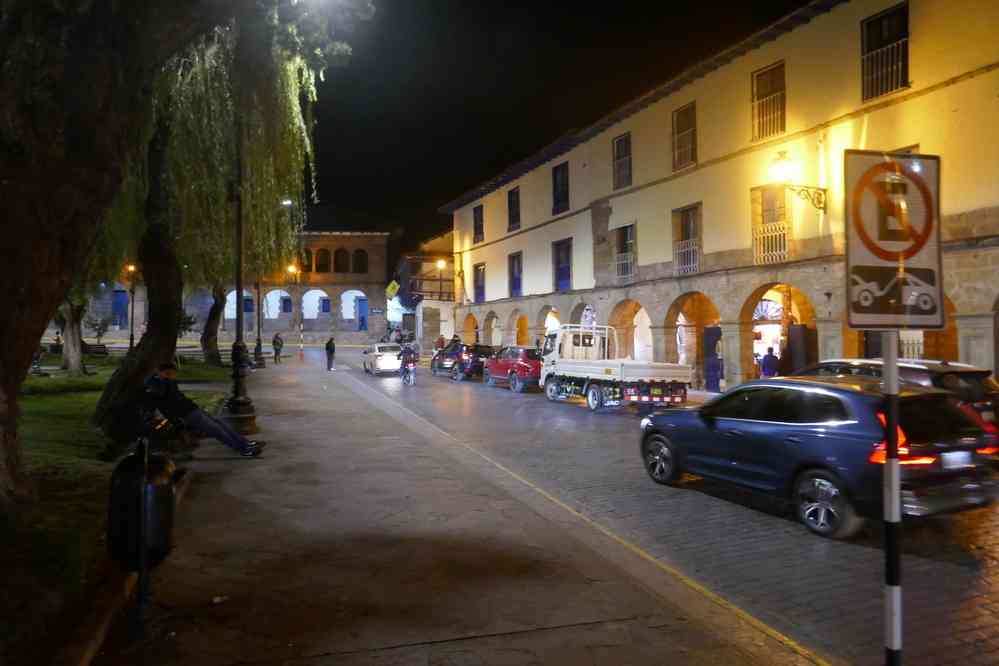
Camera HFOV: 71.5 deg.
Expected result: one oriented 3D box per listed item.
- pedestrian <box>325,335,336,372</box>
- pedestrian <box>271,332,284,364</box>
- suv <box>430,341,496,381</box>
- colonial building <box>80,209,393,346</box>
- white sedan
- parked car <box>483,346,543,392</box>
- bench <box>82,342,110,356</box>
[{"bbox_3d":[-8.140,1.050,33.500,0.360,1.650,0.470,0,-1,6],"label":"pedestrian"},{"bbox_3d":[-11.800,0.840,37.000,0.520,1.660,0.340,0,-1,-20],"label":"pedestrian"},{"bbox_3d":[-1.510,1.290,31.500,1.820,1.630,4.350,0,-1,-22],"label":"suv"},{"bbox_3d":[-25.400,-4.400,70.000,29.500,11.200,12.000,0,-1,-7],"label":"colonial building"},{"bbox_3d":[-5.520,1.265,34.140,1.750,1.470,4.400,0,-1,-17],"label":"white sedan"},{"bbox_3d":[0.945,1.370,27.060,1.840,1.660,4.450,0,-1,-22],"label":"parked car"},{"bbox_3d":[-22.680,0.945,39.000,1.650,0.800,0.650,0,-1,-9],"label":"bench"}]

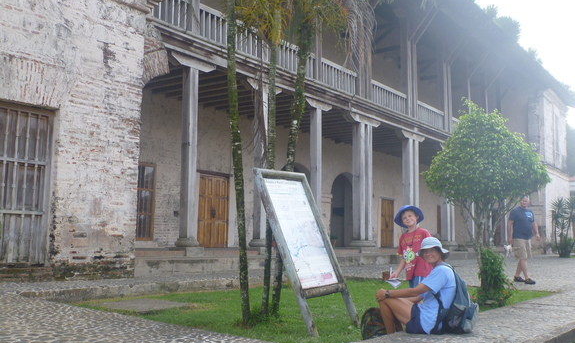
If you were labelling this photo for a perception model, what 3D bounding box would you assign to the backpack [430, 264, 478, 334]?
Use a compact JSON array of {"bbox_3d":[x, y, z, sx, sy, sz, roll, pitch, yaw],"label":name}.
[{"bbox_3d":[1.523,1.169,5.420,0.280,0.560,0.340,-4,-8,37],"label":"backpack"}]

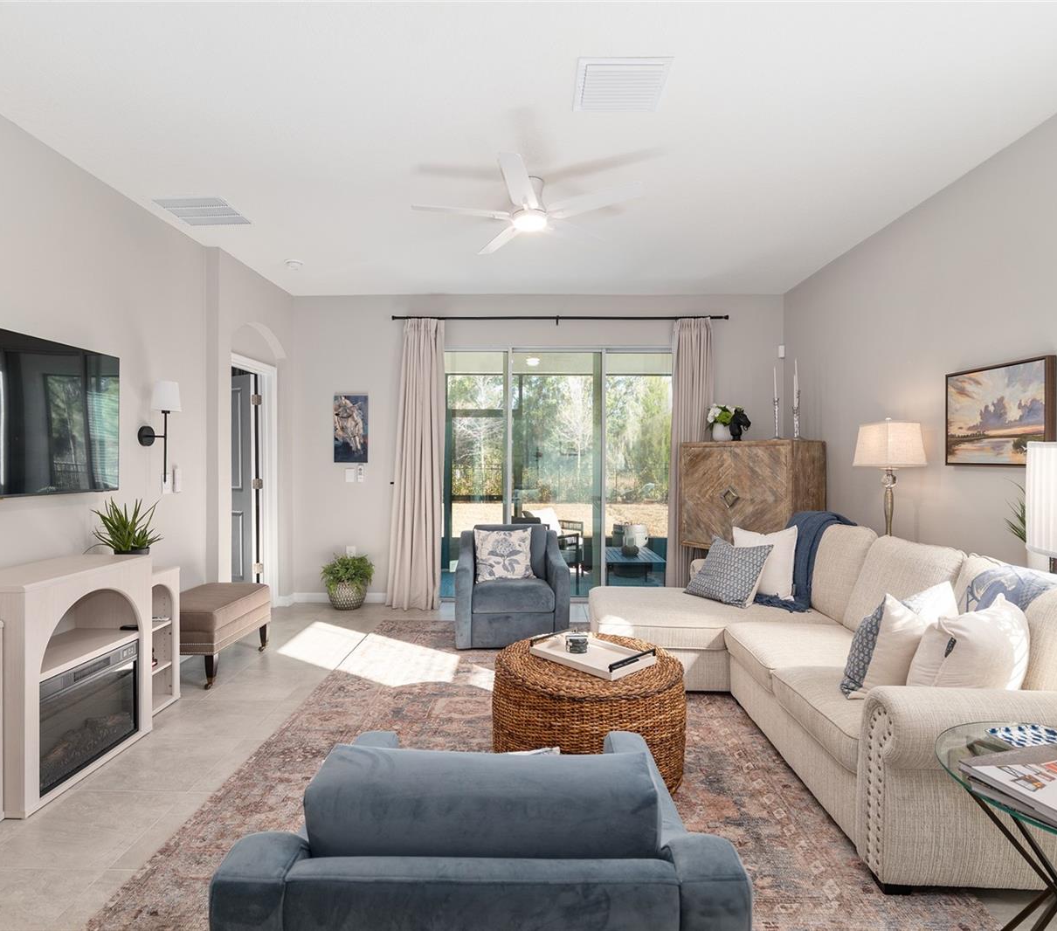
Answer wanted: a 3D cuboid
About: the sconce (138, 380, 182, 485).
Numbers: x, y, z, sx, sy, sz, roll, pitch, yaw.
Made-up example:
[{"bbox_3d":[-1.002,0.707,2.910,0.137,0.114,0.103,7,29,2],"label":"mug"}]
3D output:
[{"bbox_3d":[-2.263,-0.204,3.594,0.215,0.635,0.160,0,0,0],"label":"sconce"}]

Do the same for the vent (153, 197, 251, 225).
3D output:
[{"bbox_3d":[-2.024,-1.571,3.628,0.450,0.020,0.420,0,1,1],"label":"vent"}]

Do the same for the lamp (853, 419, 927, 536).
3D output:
[{"bbox_3d":[2.064,0.118,3.330,0.270,0.770,0.320,0,1,1],"label":"lamp"}]

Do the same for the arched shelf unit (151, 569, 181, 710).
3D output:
[{"bbox_3d":[-2.113,0.943,3.088,0.290,0.730,0.400,0,1,1],"label":"arched shelf unit"}]

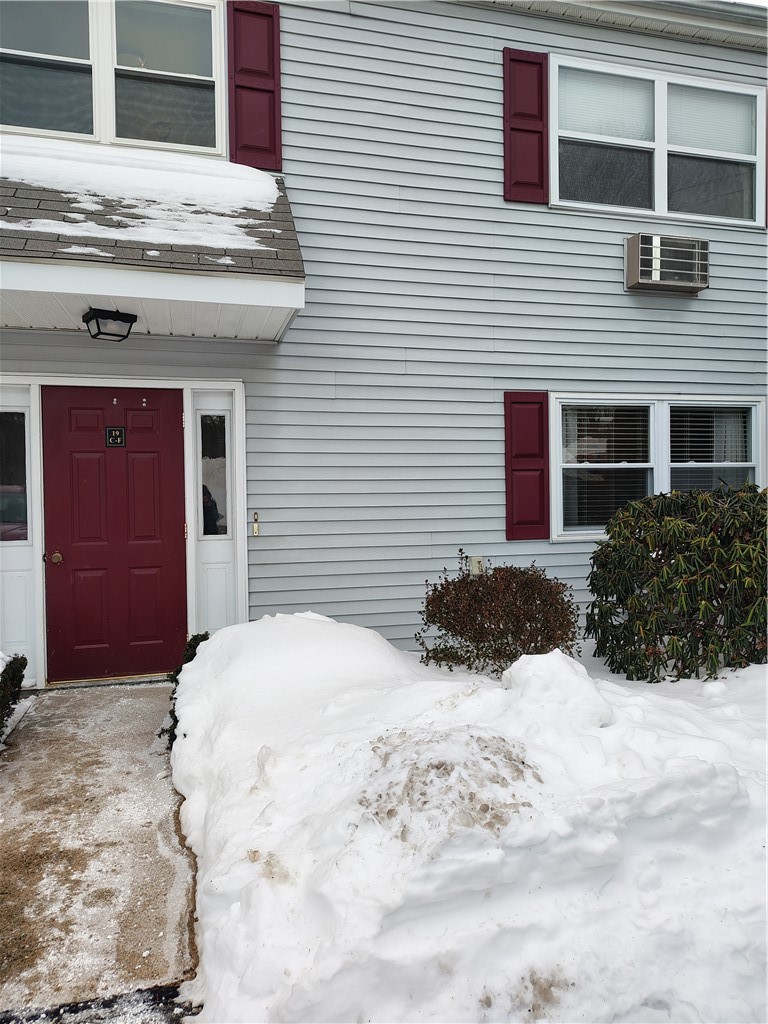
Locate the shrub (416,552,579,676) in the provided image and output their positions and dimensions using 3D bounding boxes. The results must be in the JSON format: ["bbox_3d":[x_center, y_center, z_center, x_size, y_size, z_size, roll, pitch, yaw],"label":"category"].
[{"bbox_3d":[0.819,0.703,4.997,1.140,0.843,0.950,-1,1,-14],"label":"shrub"}]

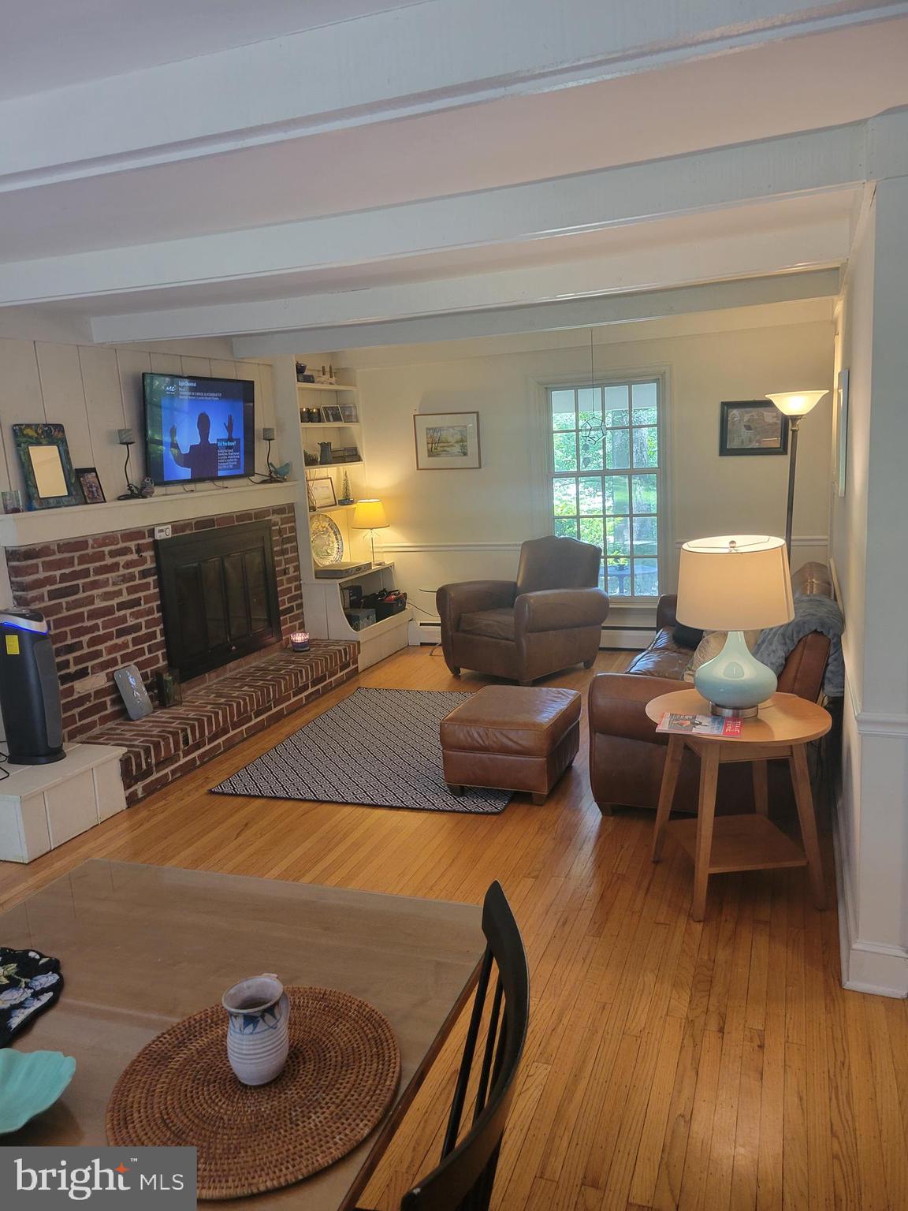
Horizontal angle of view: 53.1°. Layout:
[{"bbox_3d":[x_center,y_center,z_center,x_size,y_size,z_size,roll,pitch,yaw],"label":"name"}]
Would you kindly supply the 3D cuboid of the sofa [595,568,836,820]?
[{"bbox_3d":[1.309,0.312,4.341,0.910,0.850,1.820,1,11,23],"label":"sofa"}]

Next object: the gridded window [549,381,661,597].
[{"bbox_3d":[1.119,-0.826,6.670,0.800,1.550,0.090,0,11,20],"label":"gridded window"}]

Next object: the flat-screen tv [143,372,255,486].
[{"bbox_3d":[-1.485,-1.046,5.415,0.060,0.620,1.080,6,13,20],"label":"flat-screen tv"}]

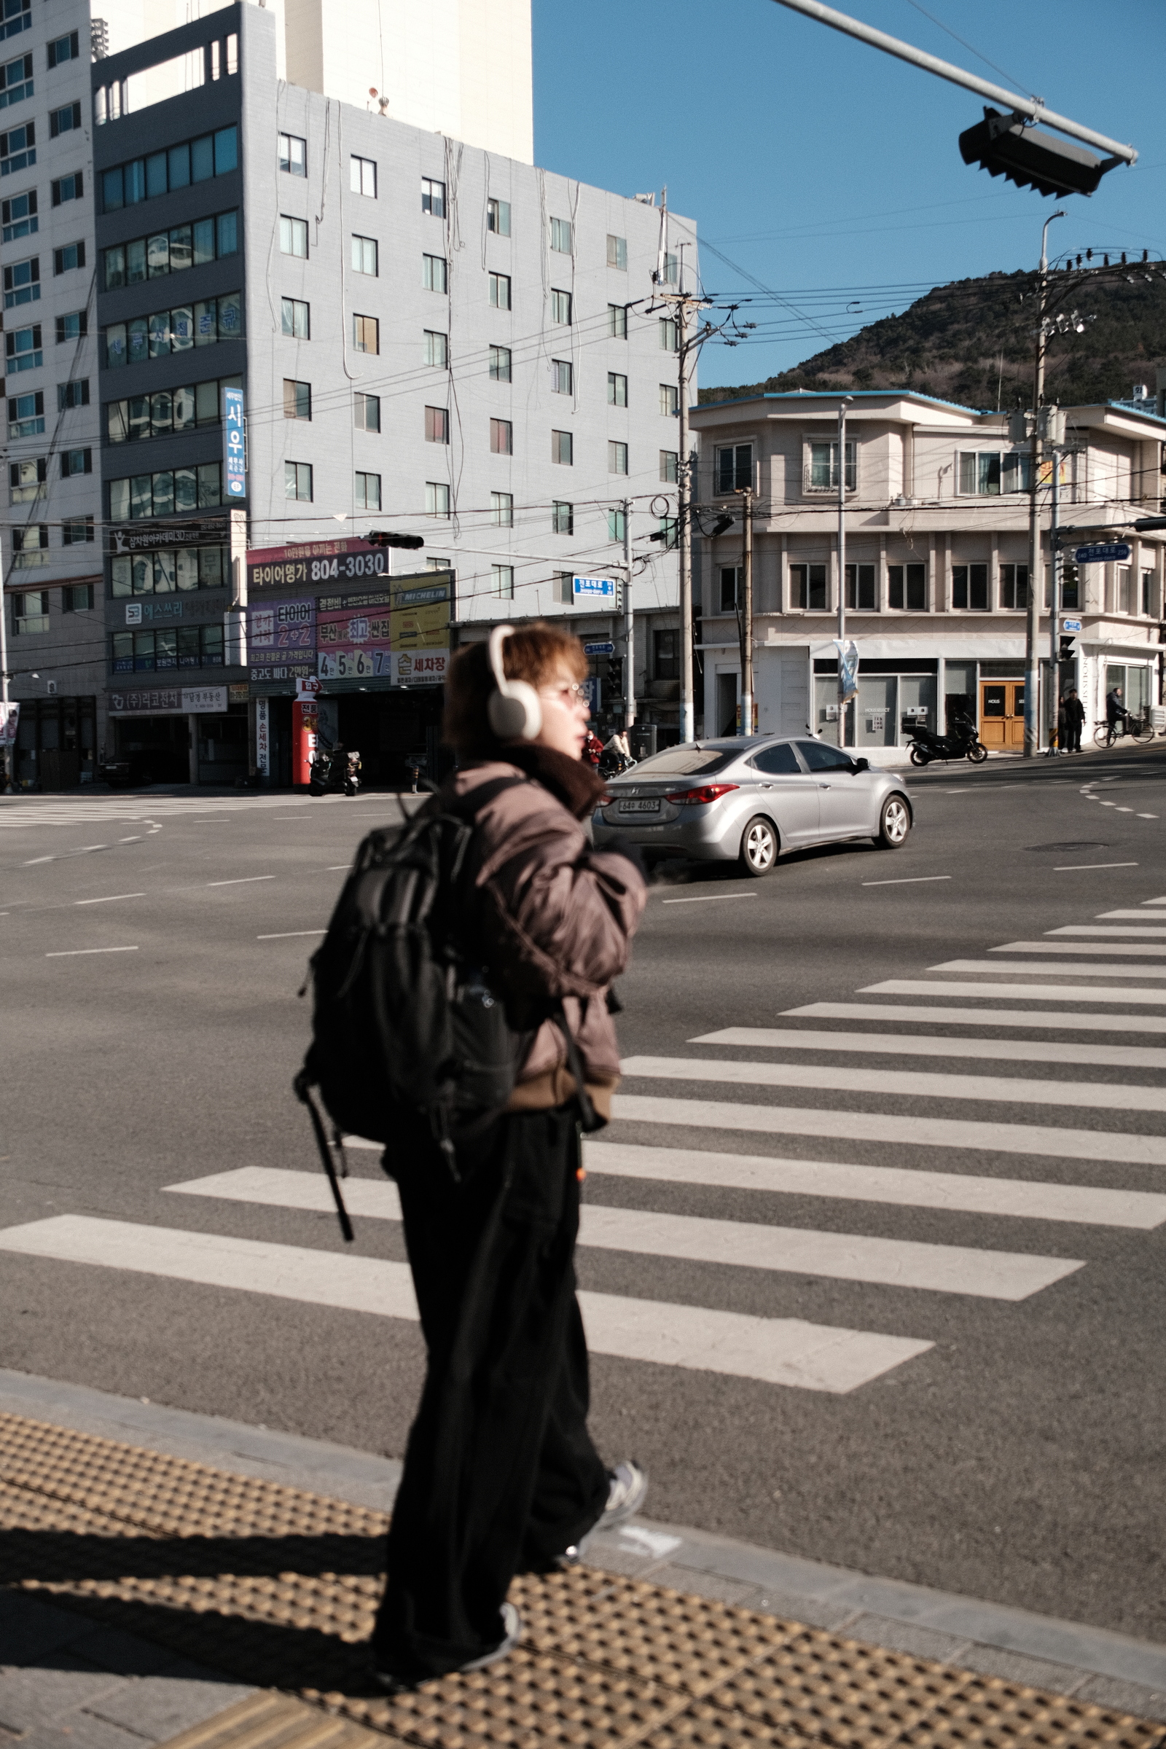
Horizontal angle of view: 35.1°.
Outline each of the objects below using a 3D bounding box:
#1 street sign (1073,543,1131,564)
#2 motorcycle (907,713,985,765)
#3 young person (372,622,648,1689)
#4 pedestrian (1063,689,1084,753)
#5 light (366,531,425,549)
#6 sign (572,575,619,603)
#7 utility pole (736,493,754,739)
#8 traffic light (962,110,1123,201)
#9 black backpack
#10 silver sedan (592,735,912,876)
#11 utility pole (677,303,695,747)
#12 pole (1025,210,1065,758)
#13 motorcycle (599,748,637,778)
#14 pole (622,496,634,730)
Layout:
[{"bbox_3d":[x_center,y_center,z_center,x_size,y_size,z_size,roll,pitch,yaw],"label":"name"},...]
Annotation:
[{"bbox_3d":[13.787,-8.505,49.000,1.500,0.450,0.080,1,4,18],"label":"street sign"},{"bbox_3d":[9.535,-3.525,48.500,2.120,1.400,0.780,-2,4,-2],"label":"motorcycle"},{"bbox_3d":[-0.125,0.405,3.030,0.620,1.650,0.520,-4,5,-42],"label":"young person"},{"bbox_3d":[13.557,-4.247,51.000,0.560,1.730,0.360,-1,4,-6],"label":"pedestrian"},{"bbox_3d":[-4.464,-7.963,44.000,1.400,0.400,0.450,-3,4,-40],"label":"light"},{"bbox_3d":[0.313,-7.306,47.000,1.300,0.540,0.080,-2,4,-34],"label":"sign"},{"bbox_3d":[4.351,-6.402,49.276,0.330,7.800,0.300,0,3,0],"label":"utility pole"},{"bbox_3d":[3.328,-5.300,13.600,1.380,0.360,0.410,-3,-4,-45],"label":"traffic light"},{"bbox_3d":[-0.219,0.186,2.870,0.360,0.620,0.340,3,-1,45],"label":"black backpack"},{"bbox_3d":[2.150,-0.897,21.358,1.775,1.435,4.530,4,9,42],"label":"silver sedan"},{"bbox_3d":[2.760,-8.870,49.500,0.370,13.100,0.370,0,4,0],"label":"utility pole"},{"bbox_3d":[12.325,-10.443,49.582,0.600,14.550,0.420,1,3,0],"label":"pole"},{"bbox_3d":[0.853,-2.683,48.000,1.900,1.150,0.720,2,4,30],"label":"motorcycle"},{"bbox_3d":[1.182,-5.880,47.284,0.230,7.520,0.230,0,3,0],"label":"pole"}]

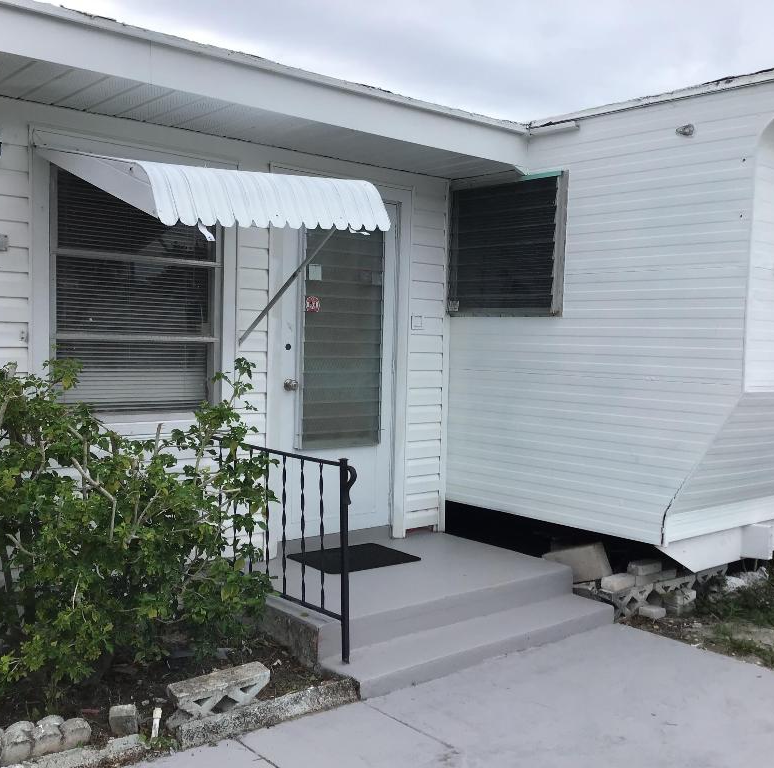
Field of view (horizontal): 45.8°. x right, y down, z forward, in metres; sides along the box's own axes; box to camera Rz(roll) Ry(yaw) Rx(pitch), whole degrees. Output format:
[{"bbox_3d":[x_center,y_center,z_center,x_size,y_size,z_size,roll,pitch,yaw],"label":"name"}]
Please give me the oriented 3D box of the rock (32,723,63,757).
[{"bbox_3d":[-1.215,1.254,3.247,0.105,0.087,0.095,-1,4,-41],"label":"rock"}]

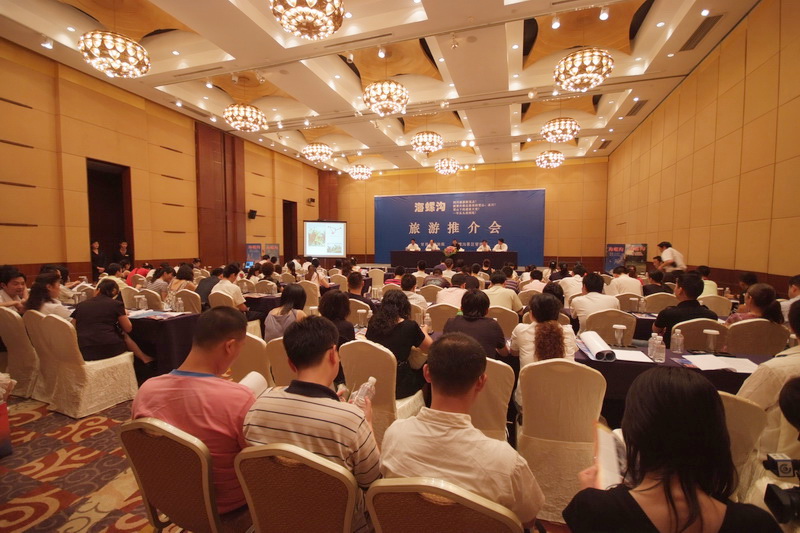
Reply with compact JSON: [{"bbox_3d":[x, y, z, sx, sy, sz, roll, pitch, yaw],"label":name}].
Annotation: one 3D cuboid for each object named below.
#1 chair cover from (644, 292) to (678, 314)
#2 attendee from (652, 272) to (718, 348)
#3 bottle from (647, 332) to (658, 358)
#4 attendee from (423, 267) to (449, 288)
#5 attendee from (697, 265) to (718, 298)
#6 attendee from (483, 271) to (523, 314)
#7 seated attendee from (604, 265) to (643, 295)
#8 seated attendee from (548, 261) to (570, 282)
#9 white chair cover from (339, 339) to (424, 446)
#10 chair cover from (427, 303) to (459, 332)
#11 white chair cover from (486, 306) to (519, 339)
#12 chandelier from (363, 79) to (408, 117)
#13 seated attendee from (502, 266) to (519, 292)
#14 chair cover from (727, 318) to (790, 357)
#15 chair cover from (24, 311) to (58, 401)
[{"bbox_3d":[3.711,0.831,4.849,0.470,0.935,0.540,1,3,20],"label":"chair cover"},{"bbox_3d":[2.810,0.718,3.457,0.520,1.330,0.750,1,3,12],"label":"attendee"},{"bbox_3d":[1.892,0.582,2.488,0.065,0.188,0.065,1,3,20],"label":"bottle"},{"bbox_3d":[0.658,0.606,5.773,0.520,1.180,0.750,1,3,17],"label":"attendee"},{"bbox_3d":[4.270,0.654,4.734,0.480,1.300,0.760,1,3,20],"label":"attendee"},{"bbox_3d":[1.217,0.703,3.931,0.480,1.290,0.760,1,3,20],"label":"attendee"},{"bbox_3d":[3.480,0.647,5.330,0.520,1.300,0.750,1,3,15],"label":"seated attendee"},{"bbox_3d":[3.272,0.556,6.678,0.500,1.260,0.750,1,3,19],"label":"seated attendee"},{"bbox_3d":[-0.112,0.945,2.449,0.455,0.933,0.540,2,3,25],"label":"white chair cover"},{"bbox_3d":[0.574,0.878,3.981,0.470,0.935,0.540,1,3,20],"label":"chair cover"},{"bbox_3d":[1.085,0.869,3.663,0.450,0.935,0.520,1,3,19],"label":"white chair cover"},{"bbox_3d":[-0.367,-4.345,8.656,1.180,0.550,1.180,0,3,0],"label":"chandelier"},{"bbox_3d":[1.751,0.612,5.382,0.500,1.230,0.720,1,3,15],"label":"seated attendee"},{"bbox_3d":[3.305,0.928,3.310,0.455,0.933,0.540,1,3,12],"label":"chair cover"},{"bbox_3d":[-3.333,0.848,3.386,0.460,0.910,0.540,2,4,24],"label":"chair cover"}]

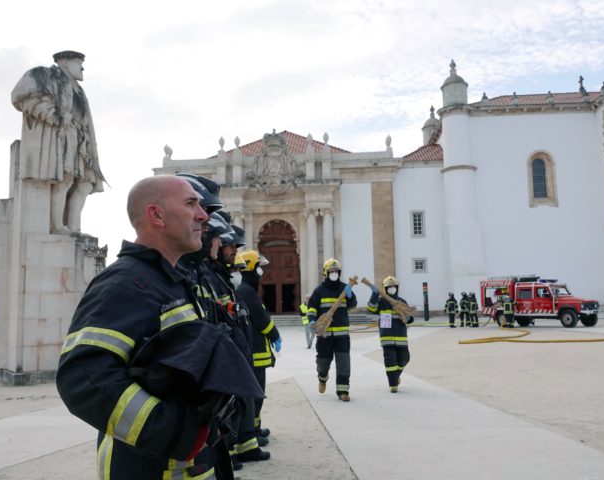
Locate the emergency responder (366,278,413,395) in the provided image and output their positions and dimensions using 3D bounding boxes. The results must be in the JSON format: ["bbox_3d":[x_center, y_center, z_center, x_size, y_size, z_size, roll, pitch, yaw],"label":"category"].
[{"bbox_3d":[1.239,1.333,7.600,0.660,1.640,0.480,-1,-7,0],"label":"emergency responder"}]

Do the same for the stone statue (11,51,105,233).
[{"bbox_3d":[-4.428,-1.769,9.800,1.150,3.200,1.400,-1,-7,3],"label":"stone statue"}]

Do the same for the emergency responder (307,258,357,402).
[{"bbox_3d":[0.404,1.162,7.029,0.680,1.840,0.520,-1,-7,-2],"label":"emergency responder"}]

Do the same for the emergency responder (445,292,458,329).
[{"bbox_3d":[7.281,3.434,26.300,0.640,1.740,0.400,-2,-7,6],"label":"emergency responder"}]

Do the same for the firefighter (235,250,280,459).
[{"bbox_3d":[-0.446,0.963,4.971,0.440,1.770,0.580,1,-7,-20],"label":"firefighter"}]

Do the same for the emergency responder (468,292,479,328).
[{"bbox_3d":[8.441,3.460,26.500,0.520,1.700,0.400,-2,-7,9],"label":"emergency responder"}]

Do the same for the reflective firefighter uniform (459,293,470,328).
[{"bbox_3d":[8.126,3.488,26.952,0.560,1.740,0.420,-4,-8,24],"label":"reflective firefighter uniform"}]

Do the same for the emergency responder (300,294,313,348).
[{"bbox_3d":[0.195,2.445,16.200,0.520,1.630,0.400,-4,-7,20],"label":"emergency responder"}]

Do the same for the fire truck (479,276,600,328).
[{"bbox_3d":[11.288,2.944,25.770,1.830,2.360,5.100,3,-8,-34],"label":"fire truck"}]

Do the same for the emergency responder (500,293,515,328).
[{"bbox_3d":[9.839,3.349,25.755,0.600,1.640,0.460,-5,-8,30],"label":"emergency responder"}]

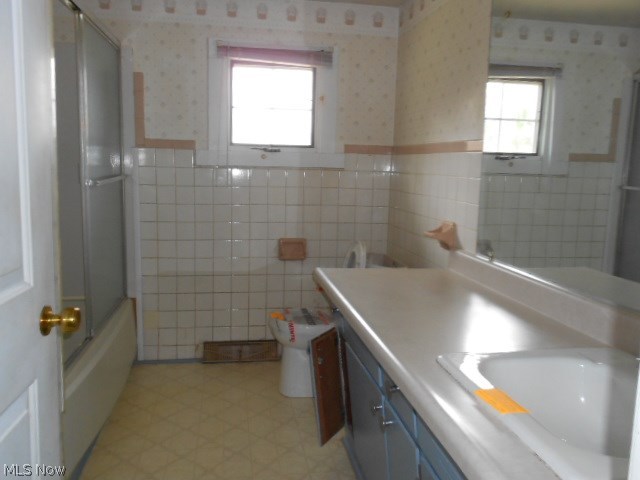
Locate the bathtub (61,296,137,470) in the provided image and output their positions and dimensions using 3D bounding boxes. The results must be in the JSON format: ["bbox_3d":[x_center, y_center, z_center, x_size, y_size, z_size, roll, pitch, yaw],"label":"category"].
[{"bbox_3d":[-1.351,0.657,2.409,0.744,0.409,1.527,0,8,-10],"label":"bathtub"}]

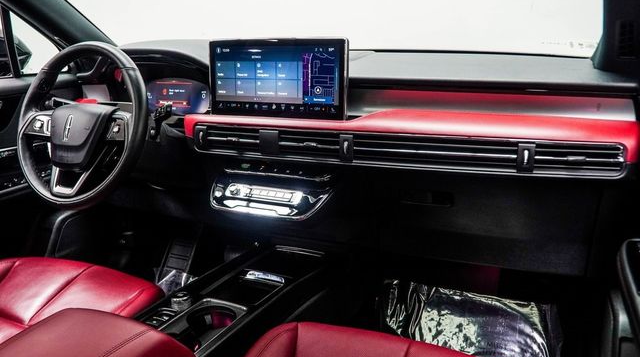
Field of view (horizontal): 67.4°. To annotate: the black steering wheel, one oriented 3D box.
[{"bbox_3d":[-0.516,-0.115,1.057,0.372,0.372,0.090,6,-5,24],"label":"black steering wheel"}]

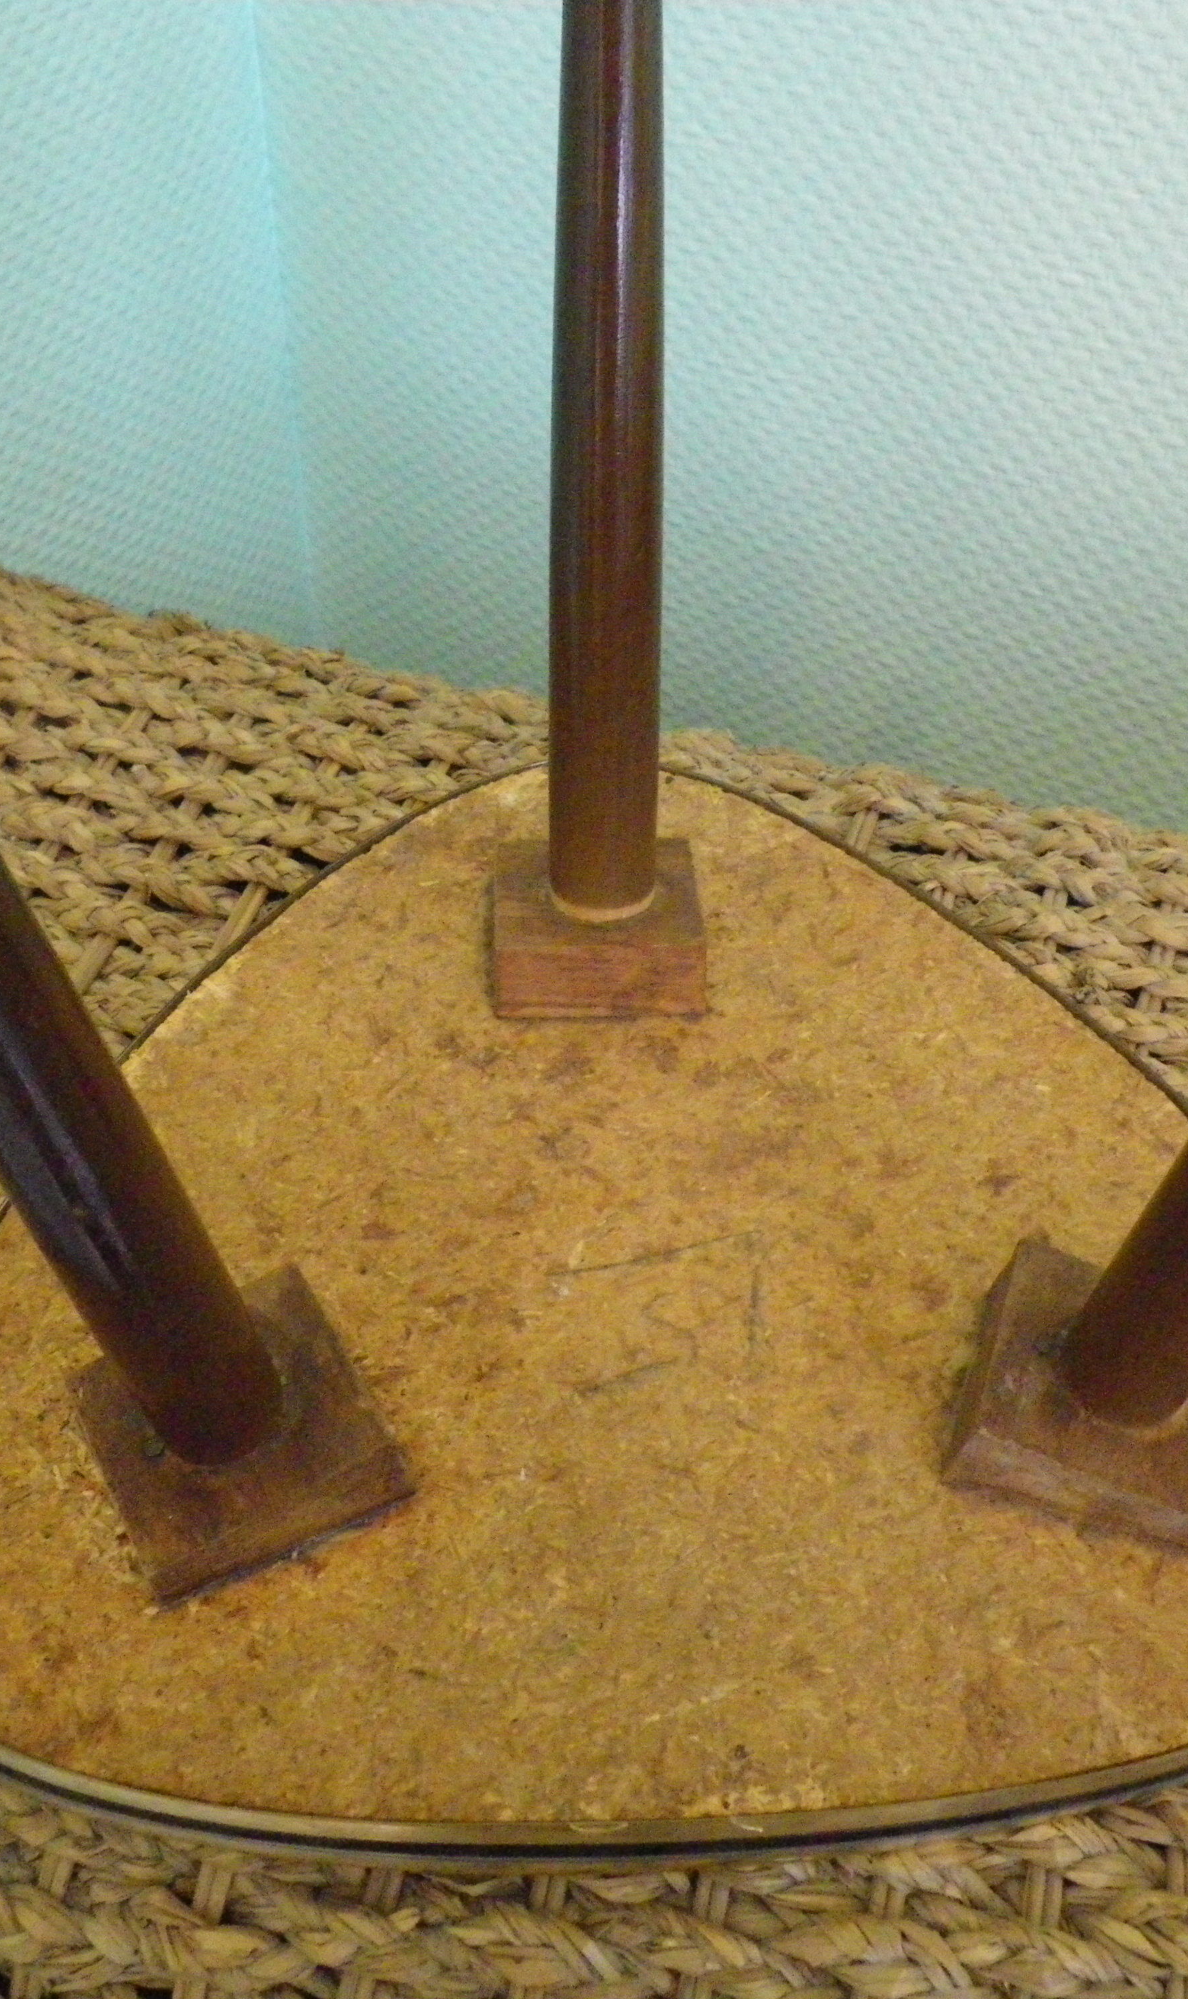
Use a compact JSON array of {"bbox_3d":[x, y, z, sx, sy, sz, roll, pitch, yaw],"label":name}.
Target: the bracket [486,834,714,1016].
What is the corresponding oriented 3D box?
[{"bbox_3d":[0.001,-0.024,0.589,0.055,0.022,0.056,-1,45,-2],"label":"bracket"}]

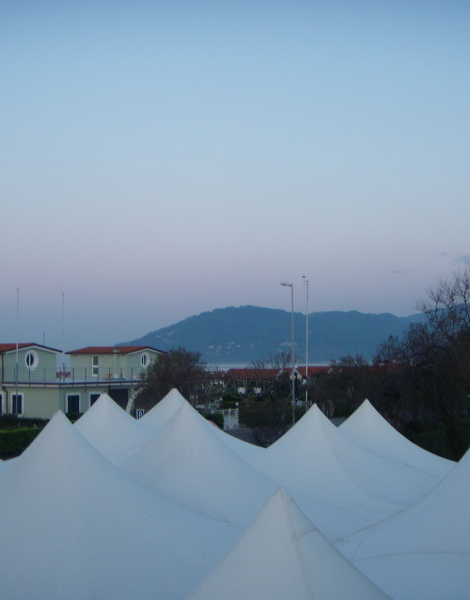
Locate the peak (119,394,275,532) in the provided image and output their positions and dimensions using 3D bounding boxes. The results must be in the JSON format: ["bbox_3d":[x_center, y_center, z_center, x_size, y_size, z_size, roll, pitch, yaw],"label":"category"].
[{"bbox_3d":[-0.980,2.954,17.437,3.500,1.790,3.500,-2,-5,27],"label":"peak"}]

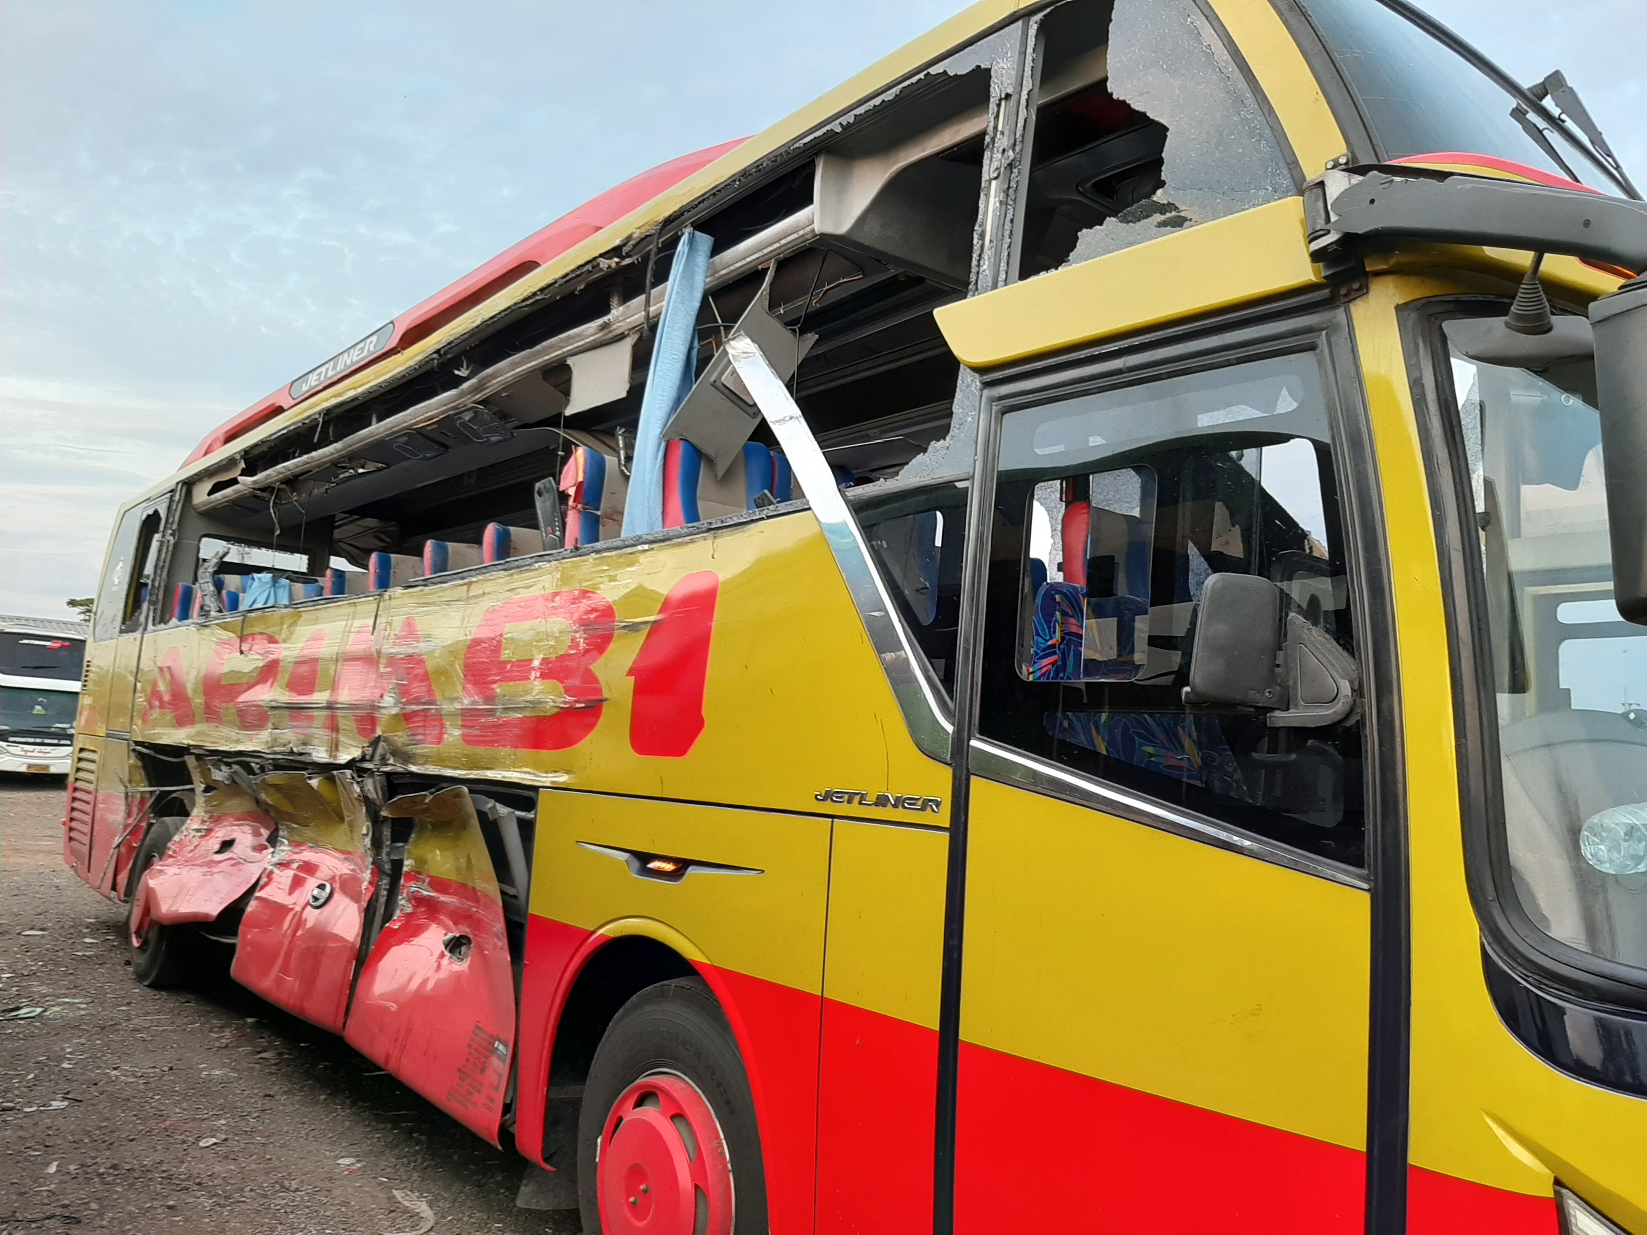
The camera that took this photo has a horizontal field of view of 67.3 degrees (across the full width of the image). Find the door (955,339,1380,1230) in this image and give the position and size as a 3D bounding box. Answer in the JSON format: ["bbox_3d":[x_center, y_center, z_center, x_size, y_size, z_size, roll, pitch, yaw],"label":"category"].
[{"bbox_3d":[0.575,0.435,2.175,0.100,1.860,0.860,8,-8,-39],"label":"door"}]

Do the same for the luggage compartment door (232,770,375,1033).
[{"bbox_3d":[-2.380,1.224,5.652,0.210,1.050,1.600,8,-8,-39],"label":"luggage compartment door"}]

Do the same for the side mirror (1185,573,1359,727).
[{"bbox_3d":[0.688,0.052,1.902,0.170,0.230,0.210,8,-8,-39],"label":"side mirror"}]

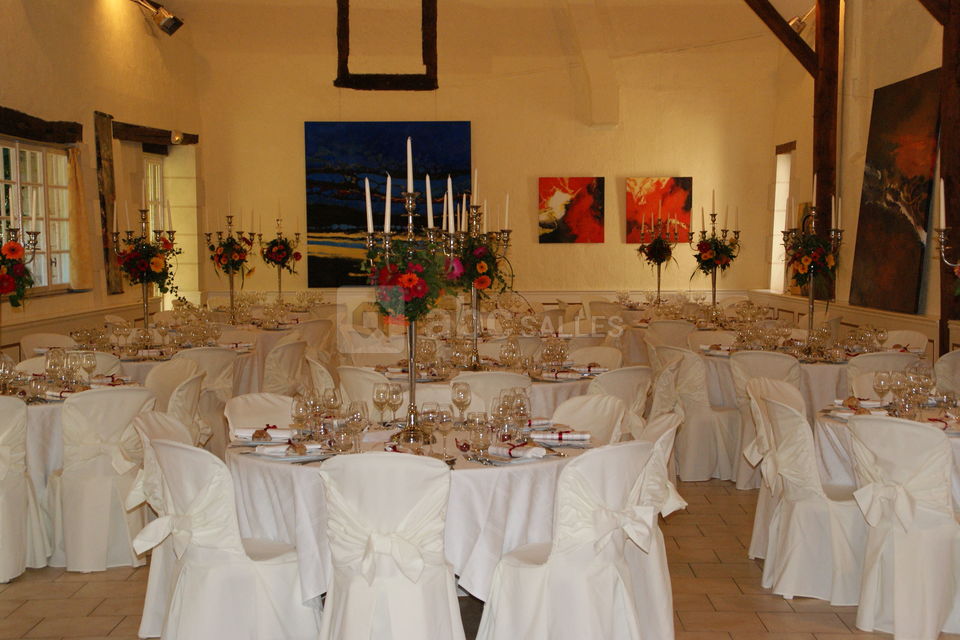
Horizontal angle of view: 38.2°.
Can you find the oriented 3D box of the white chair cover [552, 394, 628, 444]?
[{"bbox_3d":[0.364,0.786,6.273,0.540,0.880,0.480,-3,5,-42],"label":"white chair cover"}]

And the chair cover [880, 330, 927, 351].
[{"bbox_3d":[3.151,0.542,10.768,0.560,0.905,0.470,-2,4,-34],"label":"chair cover"}]

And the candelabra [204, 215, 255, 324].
[{"bbox_3d":[-2.452,-0.484,13.596,0.480,1.070,0.480,0,4,0],"label":"candelabra"}]

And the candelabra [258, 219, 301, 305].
[{"bbox_3d":[-2.256,-0.630,15.600,0.460,1.000,0.460,0,3,0],"label":"candelabra"}]

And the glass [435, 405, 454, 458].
[{"bbox_3d":[-0.133,0.420,5.265,0.073,0.195,0.073,0,4,0],"label":"glass"}]

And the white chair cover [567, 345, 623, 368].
[{"bbox_3d":[0.612,0.614,8.874,0.520,0.865,0.460,-4,5,-44],"label":"white chair cover"}]

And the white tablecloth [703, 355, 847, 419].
[{"bbox_3d":[2.331,0.481,9.698,1.580,0.520,1.580,0,4,0],"label":"white tablecloth"}]

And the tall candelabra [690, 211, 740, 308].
[{"bbox_3d":[2.141,-0.465,12.653,0.450,1.030,0.450,0,4,0],"label":"tall candelabra"}]

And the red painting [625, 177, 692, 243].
[{"bbox_3d":[2.199,-1.340,16.970,0.800,0.805,0.035,0,3,0],"label":"red painting"}]

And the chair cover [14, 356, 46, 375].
[{"bbox_3d":[-2.641,0.641,8.412,0.450,0.865,0.530,-1,3,-9],"label":"chair cover"}]

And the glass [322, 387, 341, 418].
[{"bbox_3d":[-0.676,0.405,6.302,0.082,0.205,0.082,0,4,0],"label":"glass"}]

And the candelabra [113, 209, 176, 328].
[{"bbox_3d":[-2.526,-0.288,10.452,0.480,1.070,0.480,0,4,0],"label":"candelabra"}]

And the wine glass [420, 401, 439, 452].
[{"bbox_3d":[-0.195,0.412,5.381,0.075,0.190,0.075,0,4,0],"label":"wine glass"}]

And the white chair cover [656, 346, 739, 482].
[{"bbox_3d":[1.462,0.592,9.116,0.550,0.860,0.460,-3,4,-35],"label":"white chair cover"}]

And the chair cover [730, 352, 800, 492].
[{"bbox_3d":[1.930,0.642,9.164,0.470,0.905,0.560,1,4,22],"label":"chair cover"}]

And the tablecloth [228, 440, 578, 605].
[{"bbox_3d":[-0.278,0.877,5.702,1.520,0.772,1.520,0,4,0],"label":"tablecloth"}]

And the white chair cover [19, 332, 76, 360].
[{"bbox_3d":[-3.022,0.536,10.154,0.530,0.865,0.450,3,4,37],"label":"white chair cover"}]

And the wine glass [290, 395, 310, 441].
[{"bbox_3d":[-0.787,0.419,6.072,0.080,0.205,0.080,0,4,0],"label":"wine glass"}]

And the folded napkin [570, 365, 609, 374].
[{"bbox_3d":[0.653,0.290,8.193,0.240,0.050,0.055,0,4,-3],"label":"folded napkin"}]

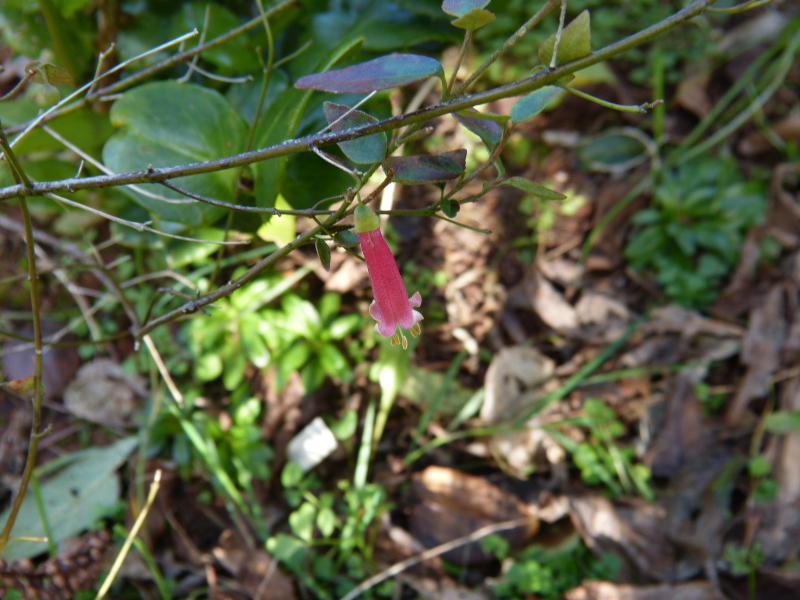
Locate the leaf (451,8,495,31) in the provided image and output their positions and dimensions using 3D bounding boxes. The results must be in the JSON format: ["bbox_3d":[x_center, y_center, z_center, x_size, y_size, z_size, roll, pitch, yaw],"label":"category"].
[{"bbox_3d":[0.022,-0.087,0.335,0.013,0.007,0.003,5,27,-9],"label":"leaf"}]

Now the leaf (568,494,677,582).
[{"bbox_3d":[0.123,0.132,0.600,0.036,0.015,0.065,-26,48,-27],"label":"leaf"}]

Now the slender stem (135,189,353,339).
[{"bbox_3d":[-0.049,-0.011,0.342,0.083,0.006,0.006,-33,0,12],"label":"slender stem"}]

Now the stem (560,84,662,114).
[{"bbox_3d":[0.065,-0.062,0.335,0.033,0.005,0.005,9,0,0],"label":"stem"}]

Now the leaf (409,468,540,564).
[{"bbox_3d":[0.041,0.122,0.623,0.073,0.022,0.054,0,40,0],"label":"leaf"}]

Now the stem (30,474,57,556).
[{"bbox_3d":[-0.185,0.112,0.565,0.004,0.046,0.004,-12,7,0],"label":"stem"}]

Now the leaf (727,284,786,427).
[{"bbox_3d":[0.223,0.035,0.680,0.034,0.018,0.115,10,42,11],"label":"leaf"}]

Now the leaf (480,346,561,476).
[{"bbox_3d":[0.074,0.069,0.684,0.047,0.025,0.089,0,40,0],"label":"leaf"}]

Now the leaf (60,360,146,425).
[{"bbox_3d":[-0.190,0.059,0.702,0.049,0.016,0.046,0,40,0],"label":"leaf"}]

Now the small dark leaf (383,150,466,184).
[{"bbox_3d":[0.007,-0.040,0.330,0.025,0.004,0.009,-7,53,-5],"label":"small dark leaf"}]

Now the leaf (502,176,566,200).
[{"bbox_3d":[0.042,-0.034,0.335,0.020,0.003,0.007,15,29,-3],"label":"leaf"}]

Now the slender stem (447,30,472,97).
[{"bbox_3d":[0.018,-0.073,0.335,0.002,0.021,0.002,20,15,0],"label":"slender stem"}]

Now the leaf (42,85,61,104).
[{"bbox_3d":[-0.135,-0.079,0.420,0.007,0.007,0.004,0,40,0],"label":"leaf"}]

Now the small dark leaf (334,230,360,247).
[{"bbox_3d":[-0.016,-0.019,0.340,0.009,0.003,0.006,8,45,0],"label":"small dark leaf"}]

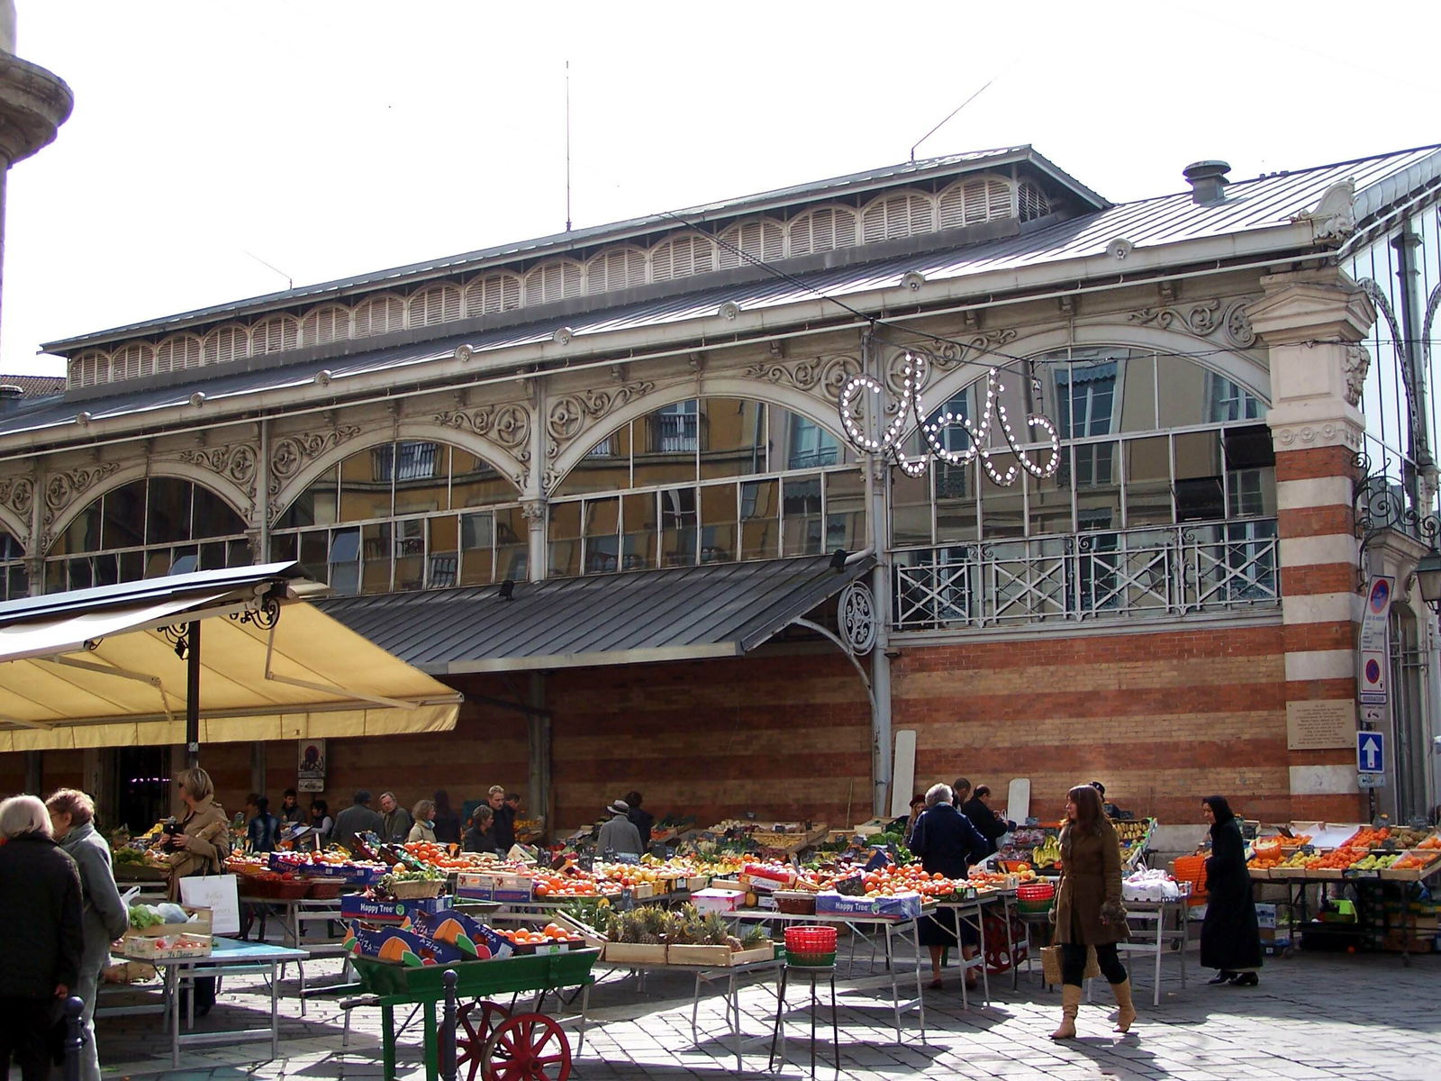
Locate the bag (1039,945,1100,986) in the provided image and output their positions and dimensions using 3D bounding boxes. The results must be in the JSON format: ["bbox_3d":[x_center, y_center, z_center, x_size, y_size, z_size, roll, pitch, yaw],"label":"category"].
[{"bbox_3d":[2.353,2.853,13.450,0.390,0.310,0.160,5,-10,-35],"label":"bag"}]

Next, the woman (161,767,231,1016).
[{"bbox_3d":[-3.713,2.481,14.031,0.450,1.750,0.500,1,-8,-7],"label":"woman"}]

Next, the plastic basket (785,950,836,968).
[{"bbox_3d":[0.522,2.410,11.499,0.300,0.100,0.300,0,-8,0],"label":"plastic basket"}]

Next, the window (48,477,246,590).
[{"bbox_3d":[-10.368,0.106,35.901,5.316,2.487,0.150,-6,-10,32],"label":"window"}]

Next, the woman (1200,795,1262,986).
[{"bbox_3d":[4.364,2.996,17.100,0.460,1.602,0.430,1,-8,-11],"label":"woman"}]

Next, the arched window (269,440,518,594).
[{"bbox_3d":[-5.372,-0.389,32.770,5.441,2.509,0.150,-6,-10,32],"label":"arched window"}]

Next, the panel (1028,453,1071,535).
[{"bbox_3d":[4.373,-0.601,26.552,0.640,1.135,0.050,-6,-10,32],"label":"panel"}]

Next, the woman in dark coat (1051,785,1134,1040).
[{"bbox_3d":[2.541,2.508,13.618,0.550,1.670,0.500,4,-10,-27],"label":"woman in dark coat"}]

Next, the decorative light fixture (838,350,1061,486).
[{"bbox_3d":[2.368,-1.220,20.141,3.328,1.183,0.150,7,-11,-41],"label":"decorative light fixture"}]

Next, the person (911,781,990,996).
[{"bbox_3d":[1.892,2.852,16.500,0.620,1.689,0.400,-1,-8,3],"label":"person"}]

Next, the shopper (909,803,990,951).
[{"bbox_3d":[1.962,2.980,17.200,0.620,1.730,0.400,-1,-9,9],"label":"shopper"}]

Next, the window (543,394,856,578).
[{"bbox_3d":[-0.335,-0.892,29.367,5.539,2.481,0.150,-5,-9,32],"label":"window"}]

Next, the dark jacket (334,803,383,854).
[{"bbox_3d":[-3.681,3.040,20.245,0.490,0.780,0.300,-1,-8,6],"label":"dark jacket"}]

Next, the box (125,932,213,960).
[{"bbox_3d":[-3.173,2.327,11.505,0.330,0.125,0.500,5,-10,-33],"label":"box"}]

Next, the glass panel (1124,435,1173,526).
[{"bbox_3d":[5.484,-0.744,25.591,0.631,1.077,0.050,-5,-9,32],"label":"glass panel"}]

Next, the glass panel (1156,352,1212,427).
[{"bbox_3d":[6.189,-2.019,26.677,0.721,1.055,0.040,-5,-10,32],"label":"glass panel"}]

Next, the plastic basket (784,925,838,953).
[{"bbox_3d":[0.515,2.270,11.350,0.300,0.150,0.300,-1,-9,6],"label":"plastic basket"}]

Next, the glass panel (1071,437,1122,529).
[{"bbox_3d":[5.127,-0.740,27.181,0.658,1.197,0.040,-5,-10,32],"label":"glass panel"}]

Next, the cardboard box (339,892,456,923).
[{"bbox_3d":[-2.054,2.344,12.729,0.600,0.155,0.390,-3,-8,16],"label":"cardboard box"}]

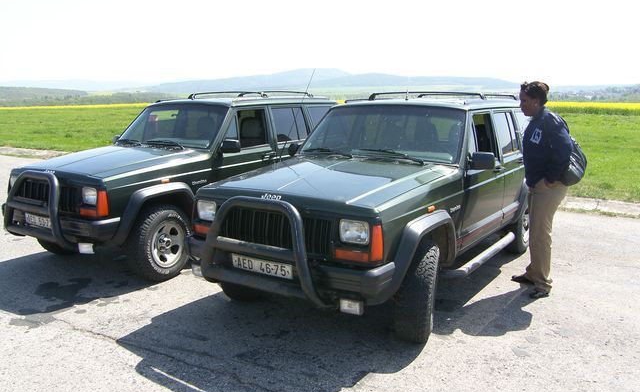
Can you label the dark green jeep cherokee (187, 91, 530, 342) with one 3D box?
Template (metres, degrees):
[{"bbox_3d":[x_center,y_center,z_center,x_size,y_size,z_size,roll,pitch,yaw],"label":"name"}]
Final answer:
[{"bbox_3d":[0.794,-0.103,4.883,1.850,1.710,4.280,6,12,34],"label":"dark green jeep cherokee"}]

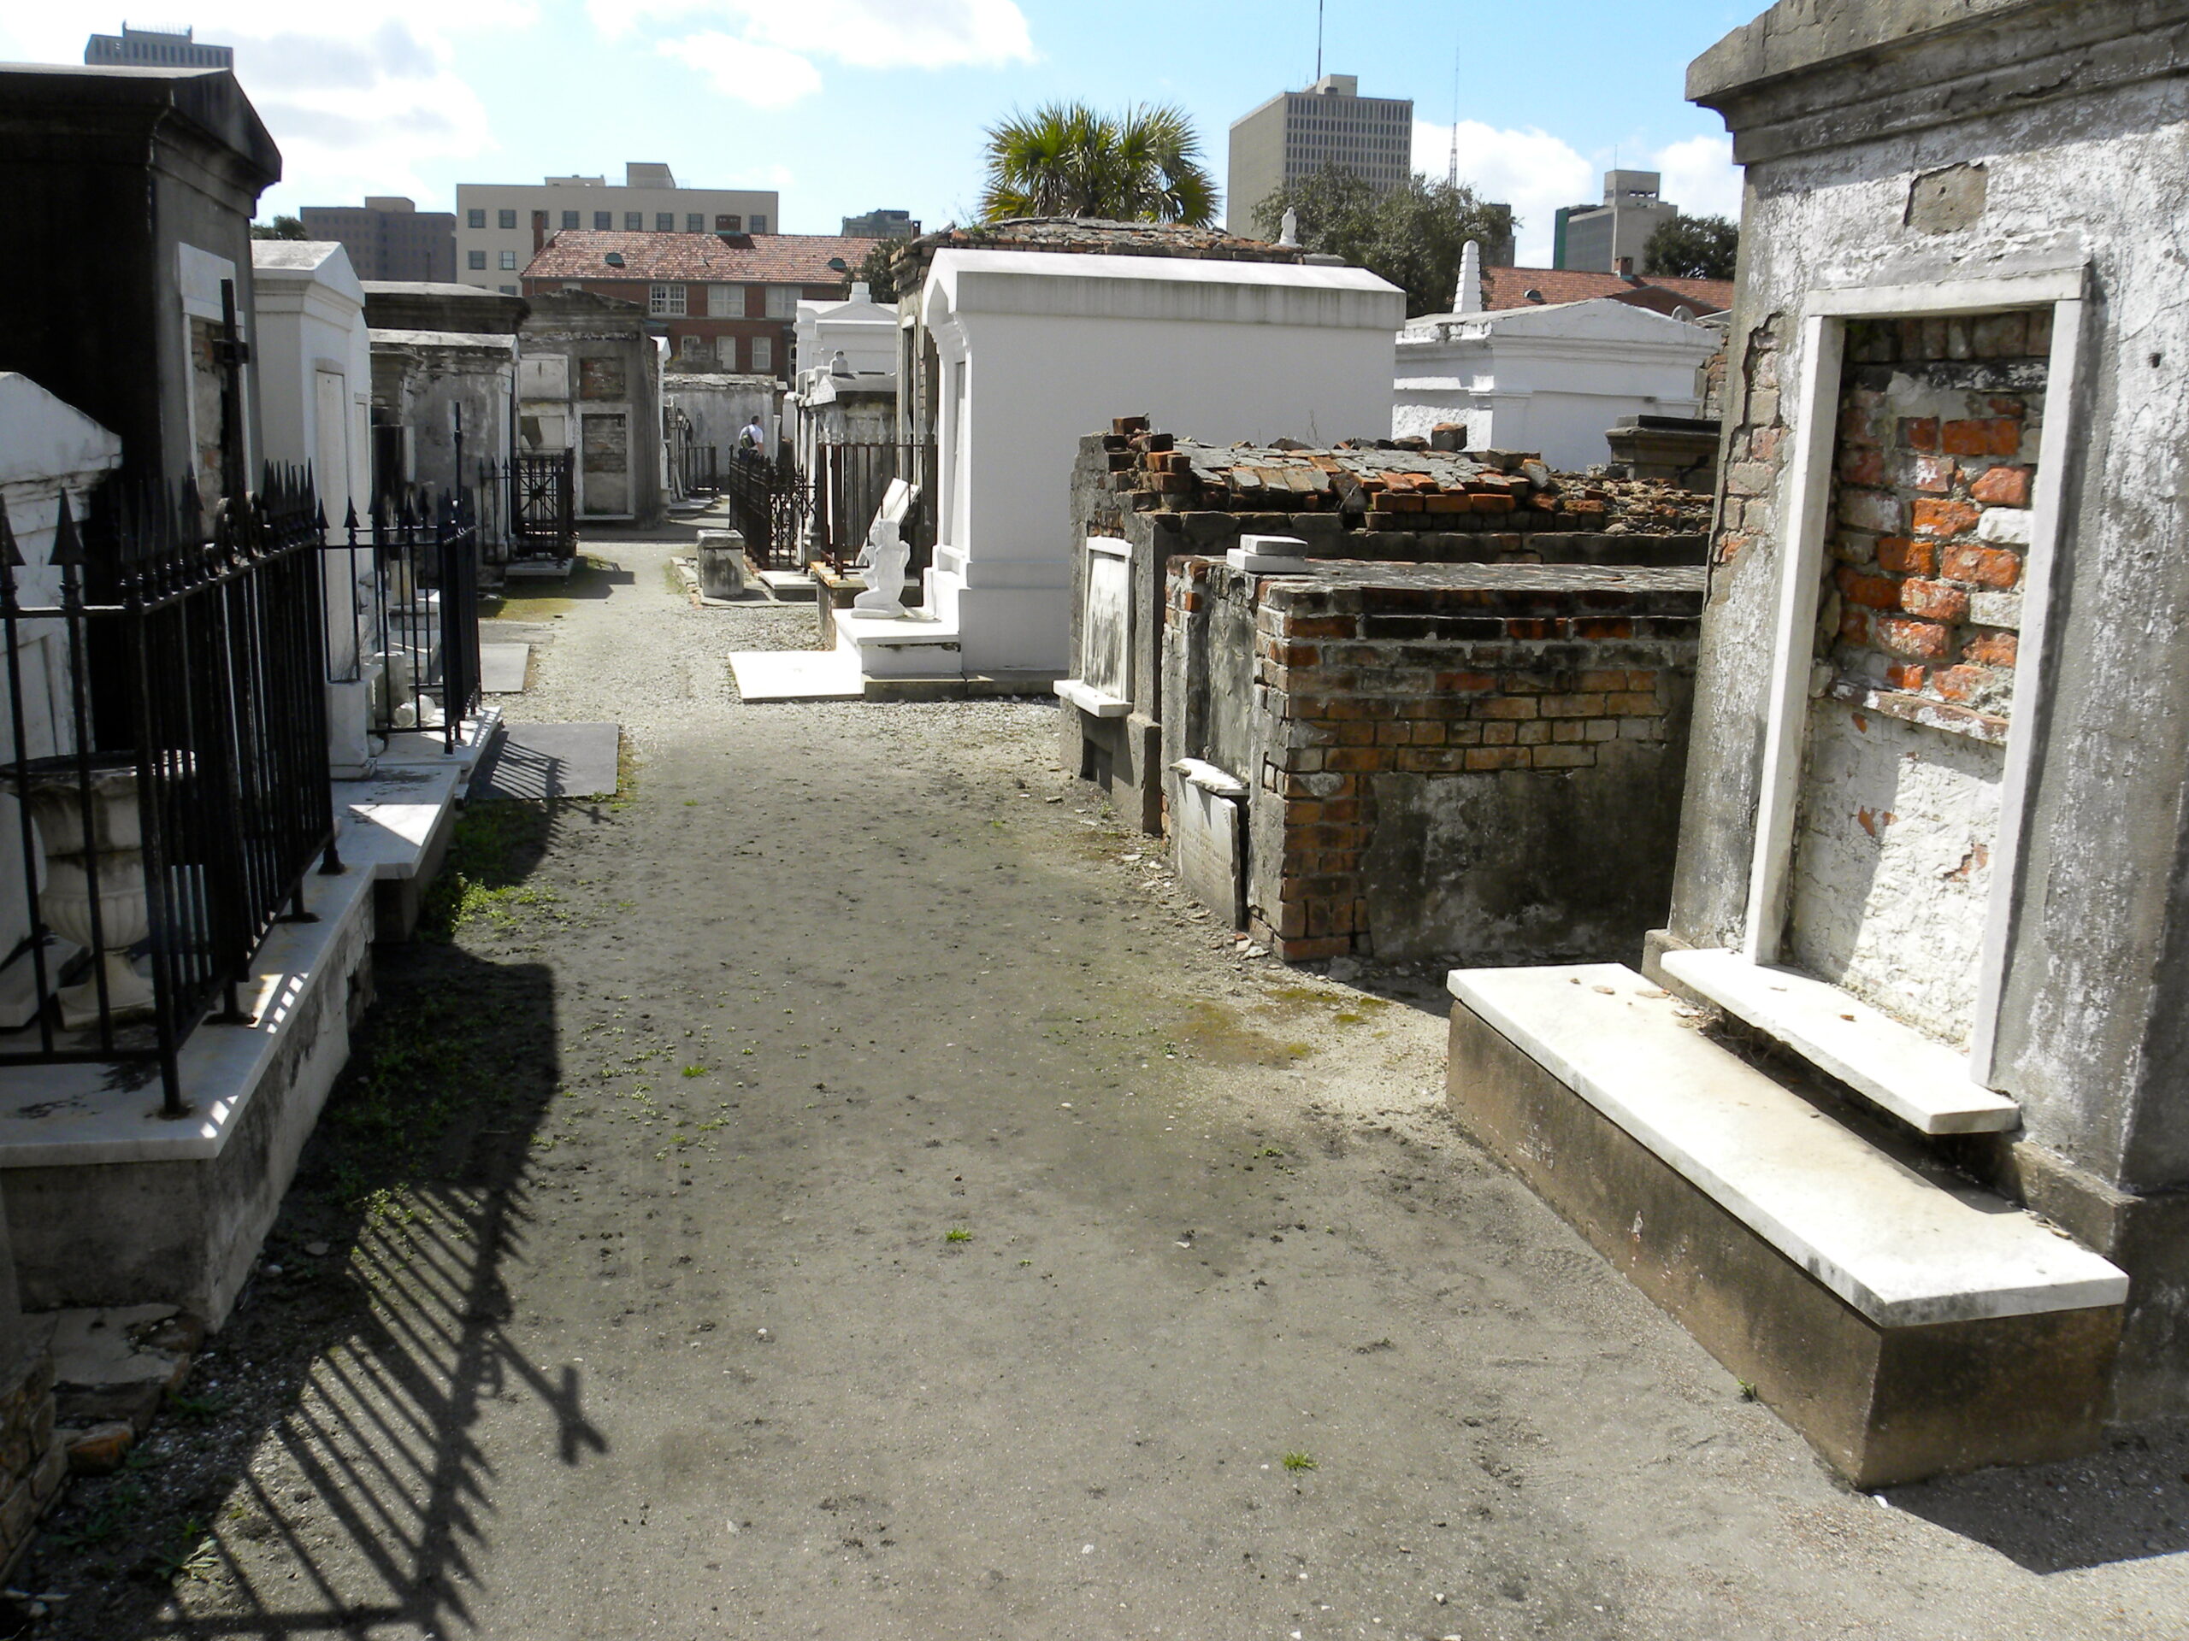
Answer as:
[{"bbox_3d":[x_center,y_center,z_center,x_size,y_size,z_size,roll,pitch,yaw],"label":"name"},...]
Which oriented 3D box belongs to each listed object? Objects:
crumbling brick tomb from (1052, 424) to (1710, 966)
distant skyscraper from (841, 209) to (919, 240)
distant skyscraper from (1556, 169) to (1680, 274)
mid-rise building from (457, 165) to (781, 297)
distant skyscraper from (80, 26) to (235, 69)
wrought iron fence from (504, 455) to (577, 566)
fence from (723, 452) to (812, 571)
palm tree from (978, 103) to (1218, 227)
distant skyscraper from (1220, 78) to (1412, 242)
[{"bbox_3d":[1.455,-0.763,6.808,2.750,1.600,3.440,-1,14,-11],"label":"crumbling brick tomb"},{"bbox_3d":[-77.684,-176.569,582.137,22.100,73.000,22.000,-1,14,-11],"label":"distant skyscraper"},{"bbox_3d":[148.312,-148.873,485.442,24.000,75.000,38.000,-1,14,-11],"label":"distant skyscraper"},{"bbox_3d":[-61.444,-69.375,220.337,37.900,33.000,36.000,-1,14,-11],"label":"mid-rise building"},{"bbox_3d":[-347.080,-224.222,622.074,44.400,134.000,41.000,-7,16,-33],"label":"distant skyscraper"},{"bbox_3d":[-5.760,-3.273,17.118,0.560,1.150,2.000,-2,14,-15],"label":"wrought iron fence"},{"bbox_3d":[-3.713,-3.552,18.461,0.500,1.130,5.000,-2,14,-15],"label":"fence"},{"bbox_3d":[0.022,-6.840,23.094,3.100,5.800,3.100,1,13,0],"label":"palm tree"},{"bbox_3d":[67.603,-173.273,516.746,38.700,104.000,60.000,-1,14,-11],"label":"distant skyscraper"}]

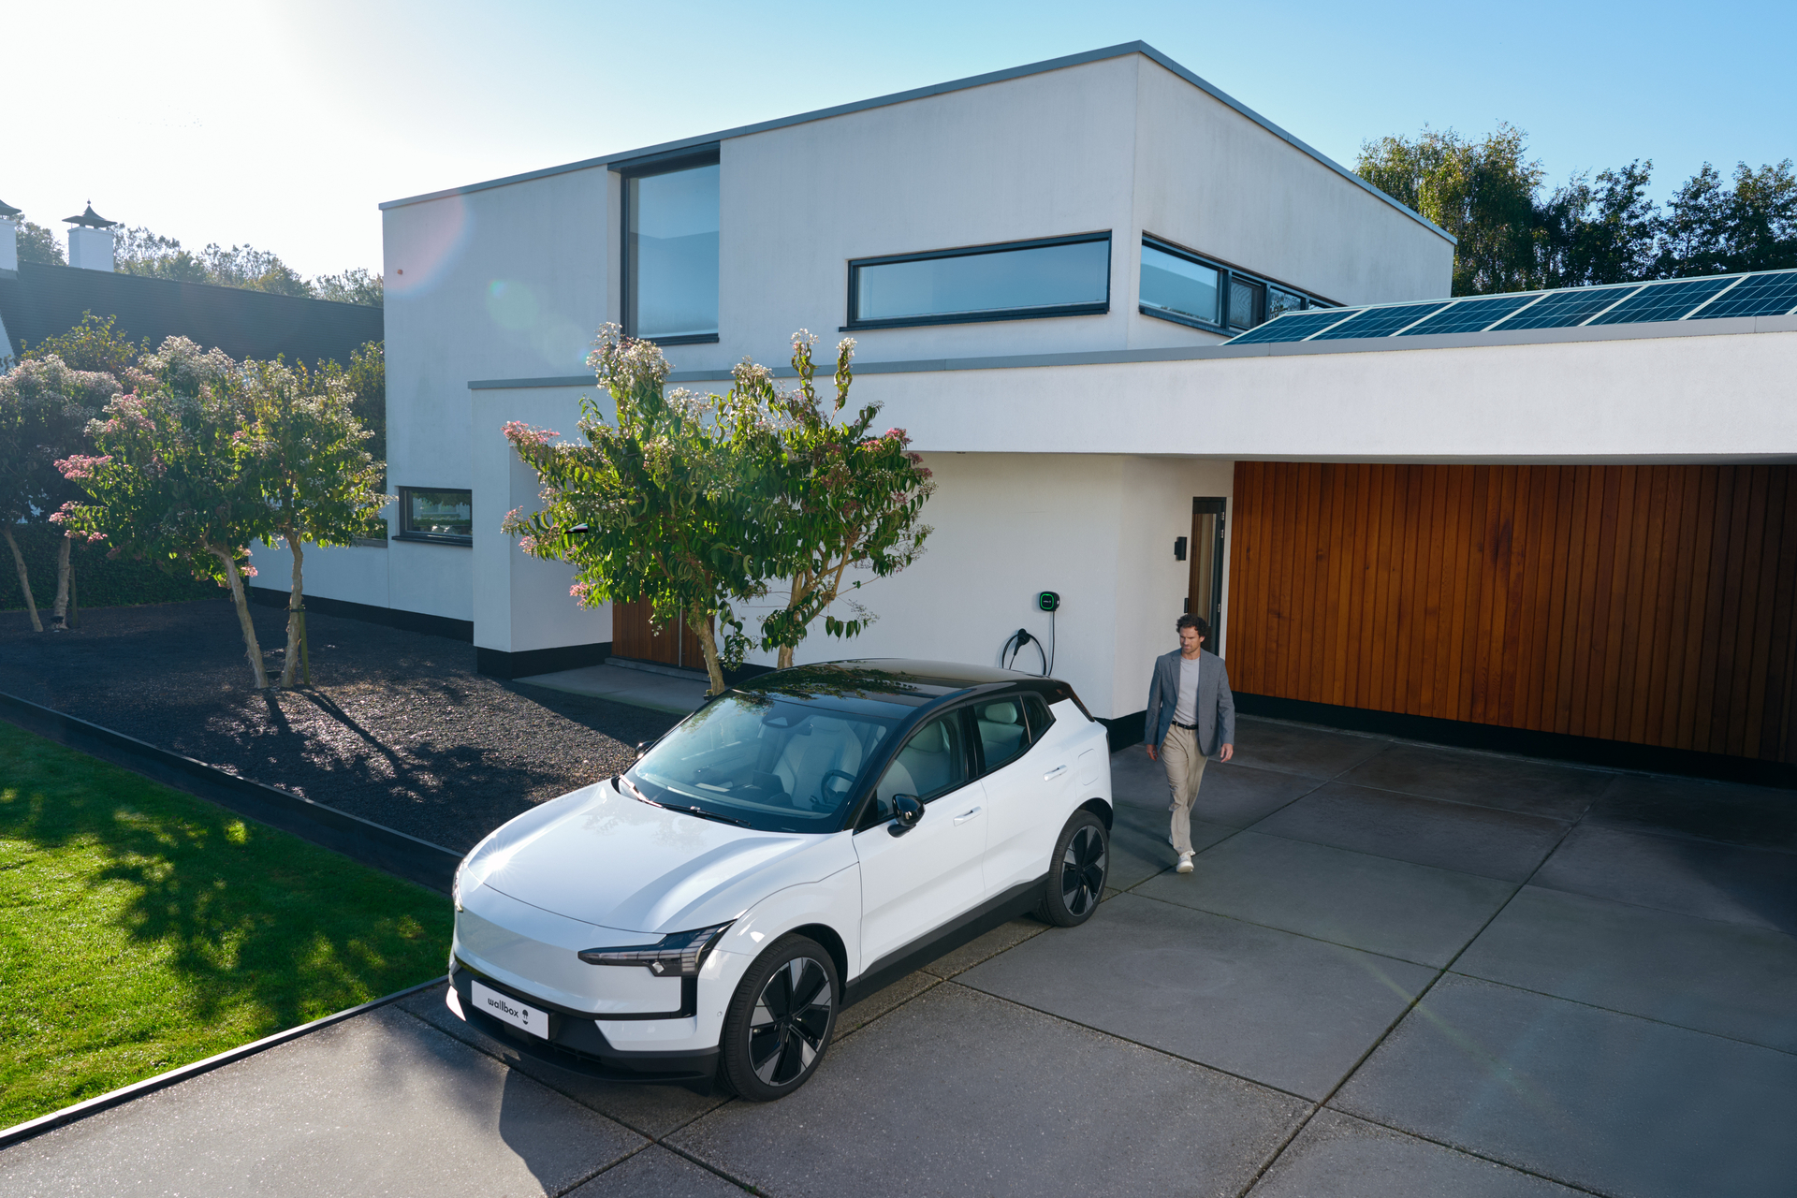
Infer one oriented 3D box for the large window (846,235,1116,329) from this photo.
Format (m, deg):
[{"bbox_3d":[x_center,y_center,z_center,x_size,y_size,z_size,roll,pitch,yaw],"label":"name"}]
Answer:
[{"bbox_3d":[0.768,-3.287,12.551,3.200,0.780,0.120,6,8,35],"label":"large window"}]

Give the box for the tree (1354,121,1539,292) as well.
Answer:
[{"bbox_3d":[15.681,-7.150,33.984,6.500,12.600,6.500,4,7,24],"label":"tree"}]

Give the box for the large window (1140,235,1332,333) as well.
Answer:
[{"bbox_3d":[4.251,-3.391,14.054,0.130,0.780,6.100,6,9,38],"label":"large window"}]

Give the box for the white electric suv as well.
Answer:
[{"bbox_3d":[-0.409,1.320,6.928,1.900,1.550,4.230,6,8,37],"label":"white electric suv"}]

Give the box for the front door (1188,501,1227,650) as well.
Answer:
[{"bbox_3d":[3.390,0.117,13.476,0.100,2.460,0.930,6,9,38],"label":"front door"}]

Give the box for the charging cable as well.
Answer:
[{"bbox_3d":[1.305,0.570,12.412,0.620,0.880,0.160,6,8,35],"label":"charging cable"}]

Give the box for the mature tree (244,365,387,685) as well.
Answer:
[{"bbox_3d":[-7.063,-0.871,14.402,2.050,3.930,2.100,-2,7,-26],"label":"mature tree"}]

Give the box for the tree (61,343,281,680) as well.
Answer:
[{"bbox_3d":[-8.793,-0.982,14.361,2.650,4.150,2.500,-3,8,-31],"label":"tree"}]

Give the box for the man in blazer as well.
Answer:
[{"bbox_3d":[2.126,1.017,8.710,0.630,1.820,0.550,4,7,27],"label":"man in blazer"}]

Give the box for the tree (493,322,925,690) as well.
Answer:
[{"bbox_3d":[-1.612,-0.402,10.745,3.750,4.050,3.200,0,7,-9],"label":"tree"}]

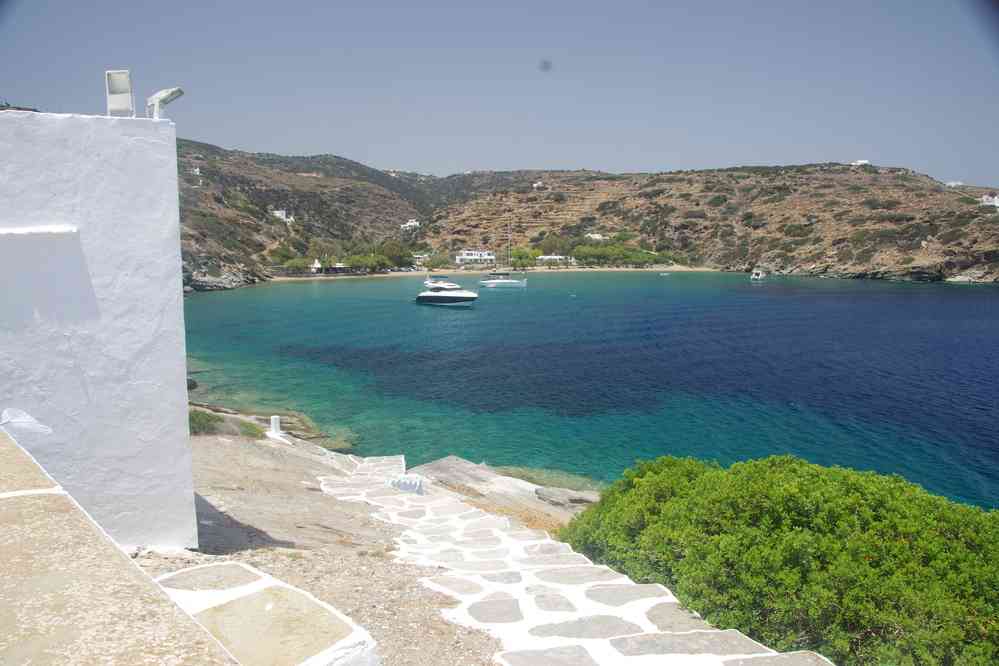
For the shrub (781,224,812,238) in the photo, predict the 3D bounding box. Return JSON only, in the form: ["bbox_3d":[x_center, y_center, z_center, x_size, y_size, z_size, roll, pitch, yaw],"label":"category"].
[{"bbox_3d":[118.532,-40.571,298.000,12.000,4.800,8.000,3,8,21],"label":"shrub"}]

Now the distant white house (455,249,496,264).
[{"bbox_3d":[-10.037,-32.248,320.000,17.000,5.900,9.000,-1,7,-9],"label":"distant white house"}]

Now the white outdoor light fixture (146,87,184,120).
[{"bbox_3d":[-2.586,-1.777,5.800,0.250,0.250,0.200,-5,9,-36],"label":"white outdoor light fixture"}]

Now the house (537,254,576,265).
[{"bbox_3d":[24.042,-30.790,316.000,16.500,4.000,8.000,-1,7,-6],"label":"house"}]

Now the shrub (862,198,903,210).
[{"bbox_3d":[168.700,-56.600,330.000,16.000,4.400,8.000,3,8,24],"label":"shrub"}]

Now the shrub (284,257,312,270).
[{"bbox_3d":[-70.641,-24.305,262.000,10.000,4.700,8.000,-1,7,-11],"label":"shrub"}]

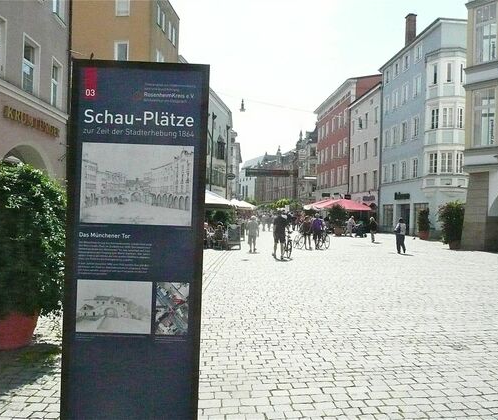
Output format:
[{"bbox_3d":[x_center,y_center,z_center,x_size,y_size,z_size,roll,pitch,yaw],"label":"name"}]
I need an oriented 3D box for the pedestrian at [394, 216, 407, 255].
[{"bbox_3d":[7.291,1.270,21.800,0.600,1.660,0.450,2,0,-18],"label":"pedestrian"}]

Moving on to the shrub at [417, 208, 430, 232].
[{"bbox_3d":[13.020,0.709,33.800,0.920,1.660,0.920,1,-1,0],"label":"shrub"}]

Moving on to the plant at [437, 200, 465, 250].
[{"bbox_3d":[11.623,0.804,26.000,1.550,2.650,1.500,2,0,-5],"label":"plant"}]

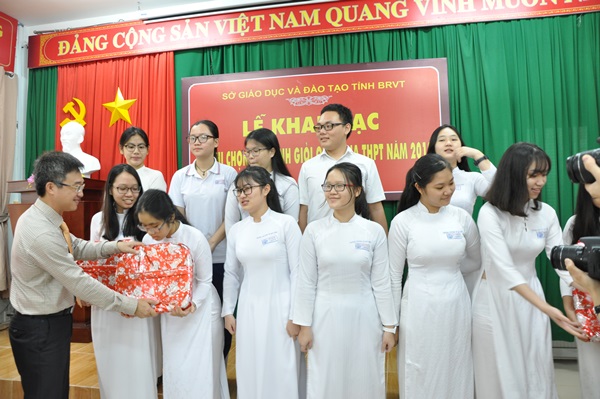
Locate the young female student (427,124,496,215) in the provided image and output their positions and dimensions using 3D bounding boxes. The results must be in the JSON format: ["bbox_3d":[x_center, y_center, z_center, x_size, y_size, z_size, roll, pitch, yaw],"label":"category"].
[{"bbox_3d":[0.959,0.338,2.640,0.470,1.566,0.320,-1,-3,14],"label":"young female student"}]

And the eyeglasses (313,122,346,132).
[{"bbox_3d":[0.174,-0.410,2.560,0.142,0.045,0.140,-3,-4,43],"label":"eyeglasses"}]

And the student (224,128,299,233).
[{"bbox_3d":[-0.223,0.355,2.660,0.450,1.559,0.290,-2,-3,20],"label":"student"}]

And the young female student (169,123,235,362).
[{"bbox_3d":[-0.586,0.324,2.728,0.440,1.636,0.290,-1,-3,-2],"label":"young female student"}]

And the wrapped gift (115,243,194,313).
[{"bbox_3d":[-0.655,0.354,2.030,0.340,0.295,0.160,-1,-3,3],"label":"wrapped gift"}]

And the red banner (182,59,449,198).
[{"bbox_3d":[0.074,-0.589,4.133,2.507,1.238,0.040,-1,-3,12],"label":"red banner"}]

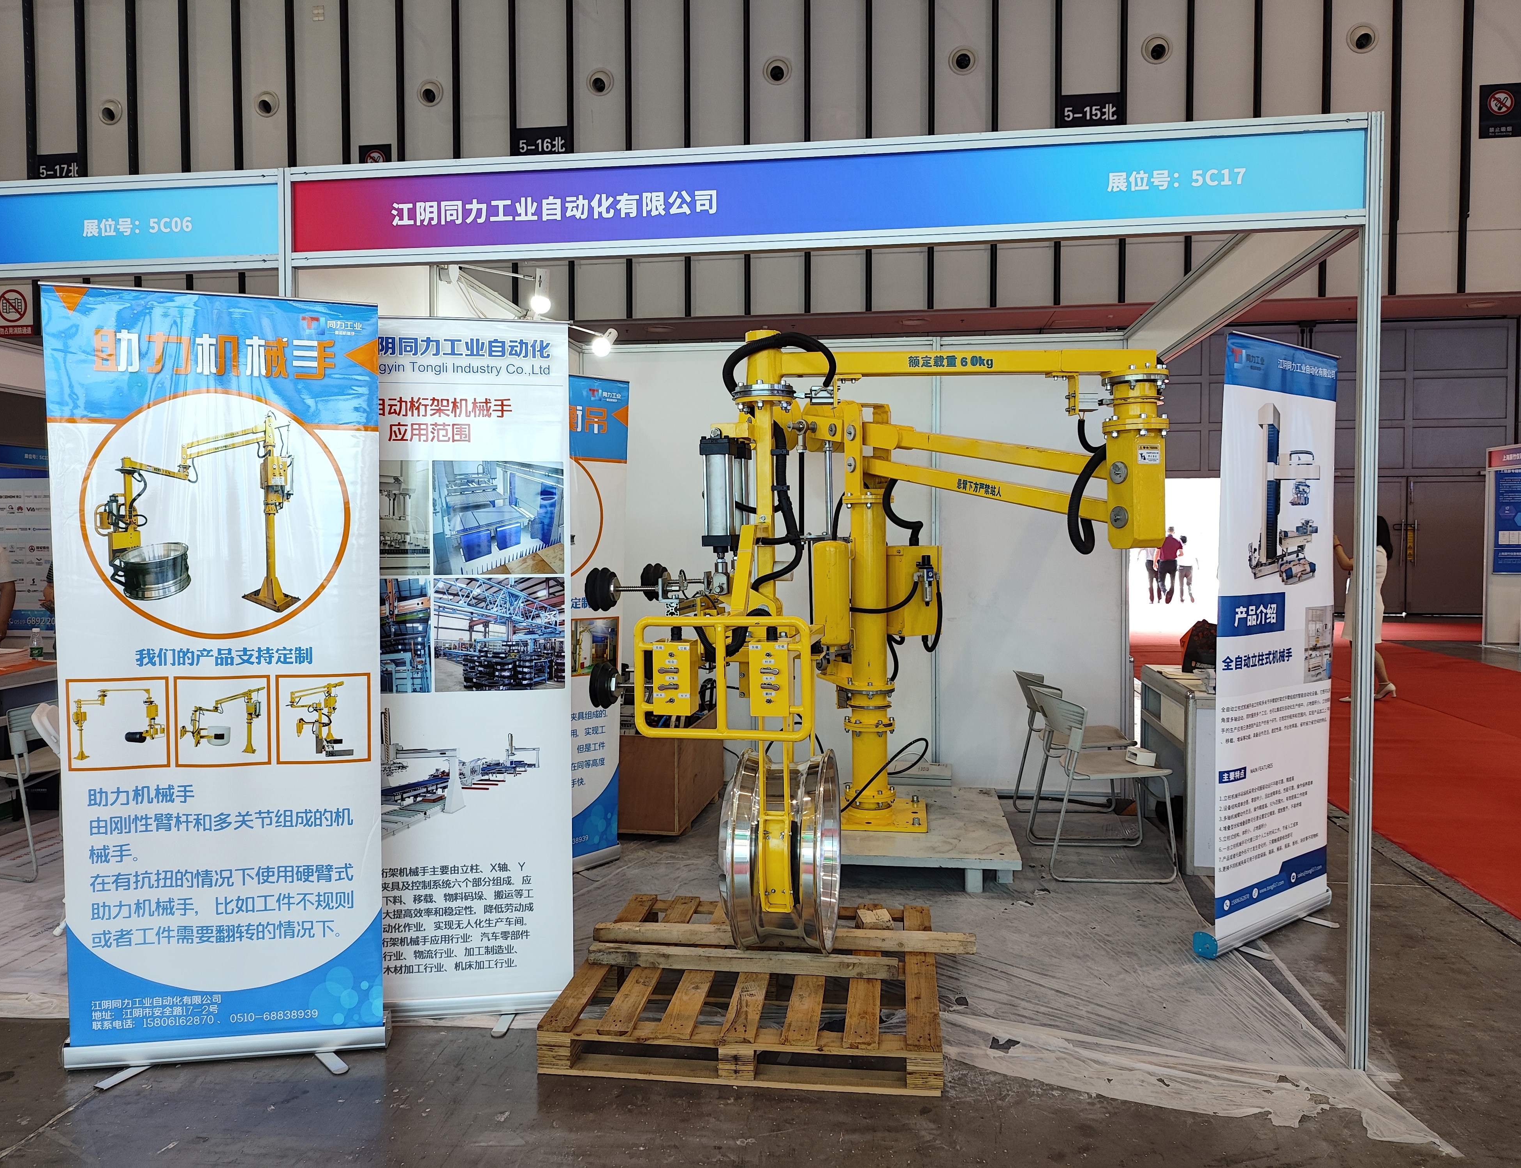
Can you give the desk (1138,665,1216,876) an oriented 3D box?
[{"bbox_3d":[2.082,0.812,4.916,0.500,0.765,0.970,0,3,7],"label":"desk"}]

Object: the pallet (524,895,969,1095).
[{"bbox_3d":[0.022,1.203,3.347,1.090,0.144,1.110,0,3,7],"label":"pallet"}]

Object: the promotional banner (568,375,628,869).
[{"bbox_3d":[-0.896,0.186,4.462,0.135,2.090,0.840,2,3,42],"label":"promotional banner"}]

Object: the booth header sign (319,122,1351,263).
[{"bbox_3d":[0.098,-1.062,2.953,2.940,0.250,0.050,0,3,7],"label":"booth header sign"}]

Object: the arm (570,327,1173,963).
[{"bbox_3d":[0.462,0.133,4.009,1.780,1.950,2.500,0,3,7],"label":"arm"}]

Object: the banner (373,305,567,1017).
[{"bbox_3d":[-0.970,0.258,3.166,0.840,2.060,0.135,-1,3,-10],"label":"banner"}]

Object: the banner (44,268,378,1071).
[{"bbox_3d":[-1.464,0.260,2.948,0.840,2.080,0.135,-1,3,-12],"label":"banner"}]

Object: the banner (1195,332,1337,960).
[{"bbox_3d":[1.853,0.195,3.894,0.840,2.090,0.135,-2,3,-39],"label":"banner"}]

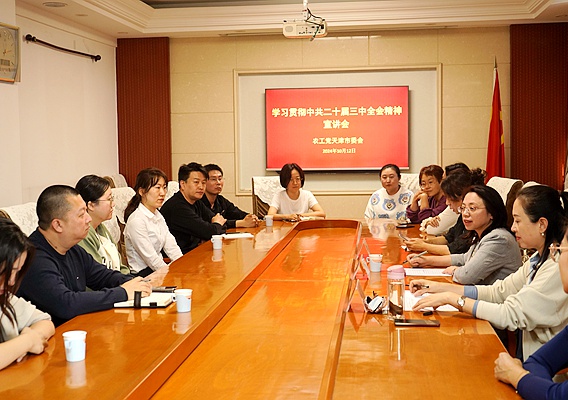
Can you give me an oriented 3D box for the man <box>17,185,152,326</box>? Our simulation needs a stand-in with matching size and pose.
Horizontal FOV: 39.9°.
[{"bbox_3d":[-0.880,0.569,3.270,0.770,1.260,0.560,0,4,13],"label":"man"}]

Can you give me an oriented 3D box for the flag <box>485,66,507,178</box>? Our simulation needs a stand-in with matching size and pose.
[{"bbox_3d":[2.280,-0.650,8.500,0.260,1.630,0.240,0,4,7],"label":"flag"}]

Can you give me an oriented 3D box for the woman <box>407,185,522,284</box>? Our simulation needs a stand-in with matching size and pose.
[{"bbox_3d":[0.970,0.522,3.970,0.760,1.205,0.510,-1,4,-9],"label":"woman"}]

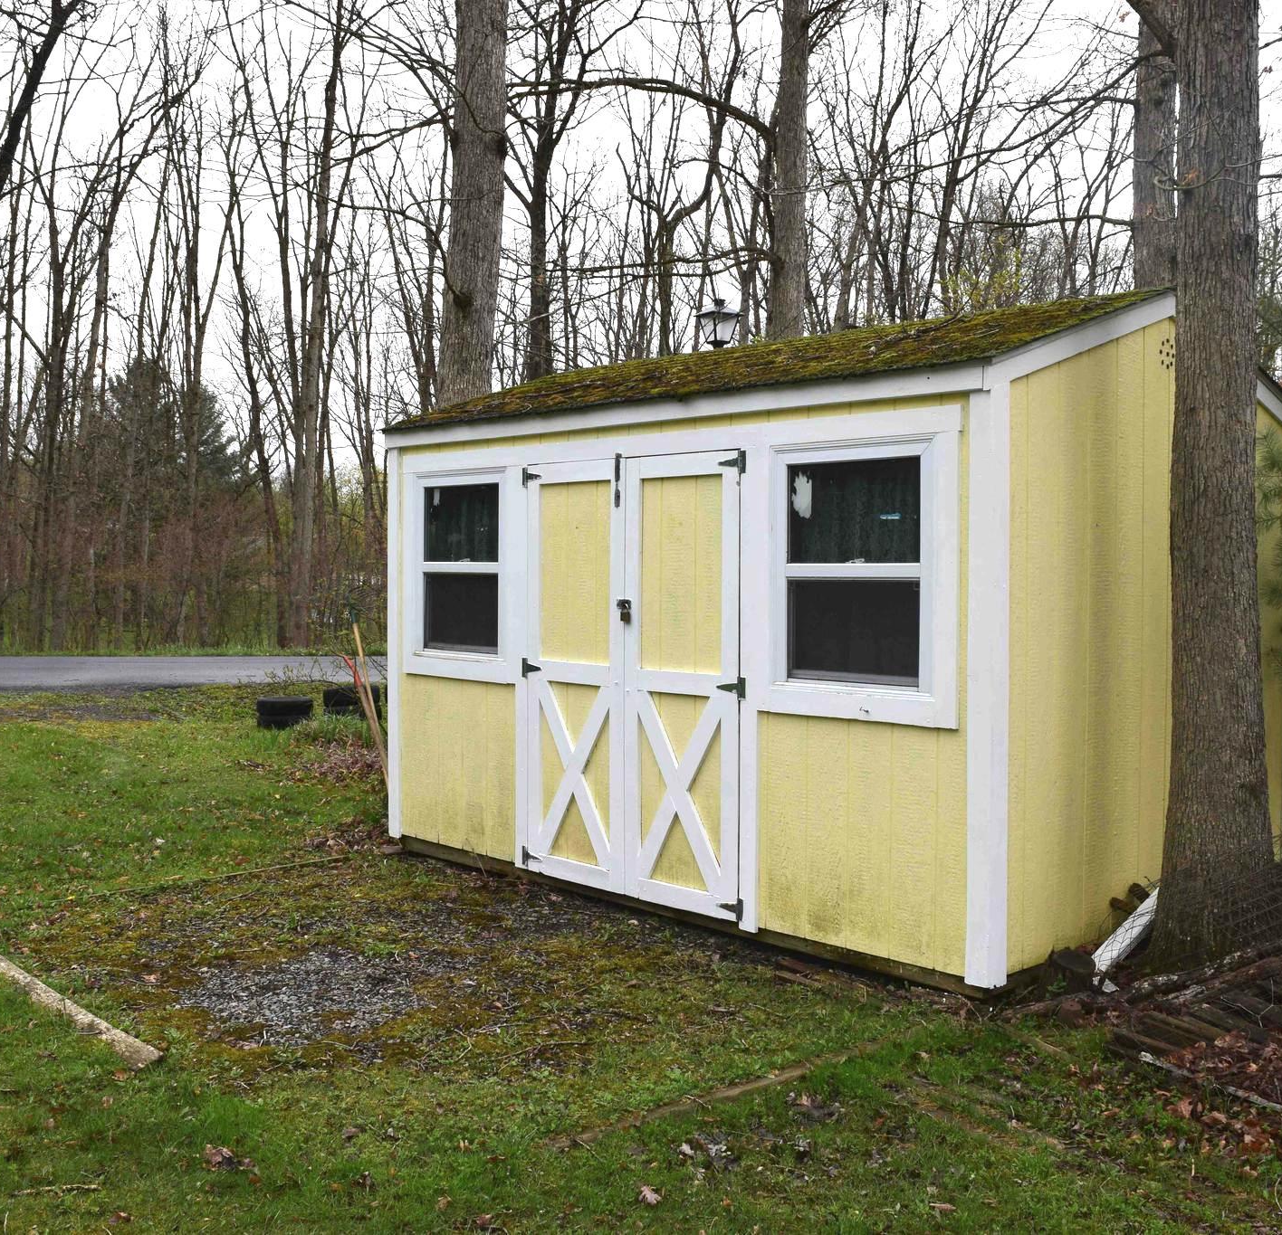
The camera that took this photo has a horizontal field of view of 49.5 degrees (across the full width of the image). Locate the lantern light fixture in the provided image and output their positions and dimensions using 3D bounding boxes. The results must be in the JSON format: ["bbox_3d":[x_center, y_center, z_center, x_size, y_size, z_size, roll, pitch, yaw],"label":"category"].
[{"bbox_3d":[0.783,-2.947,14.000,0.345,0.560,0.345,-2,3,-33],"label":"lantern light fixture"}]

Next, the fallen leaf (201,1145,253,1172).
[{"bbox_3d":[-1.061,1.388,3.560,0.125,0.030,0.090,0,2,0],"label":"fallen leaf"}]

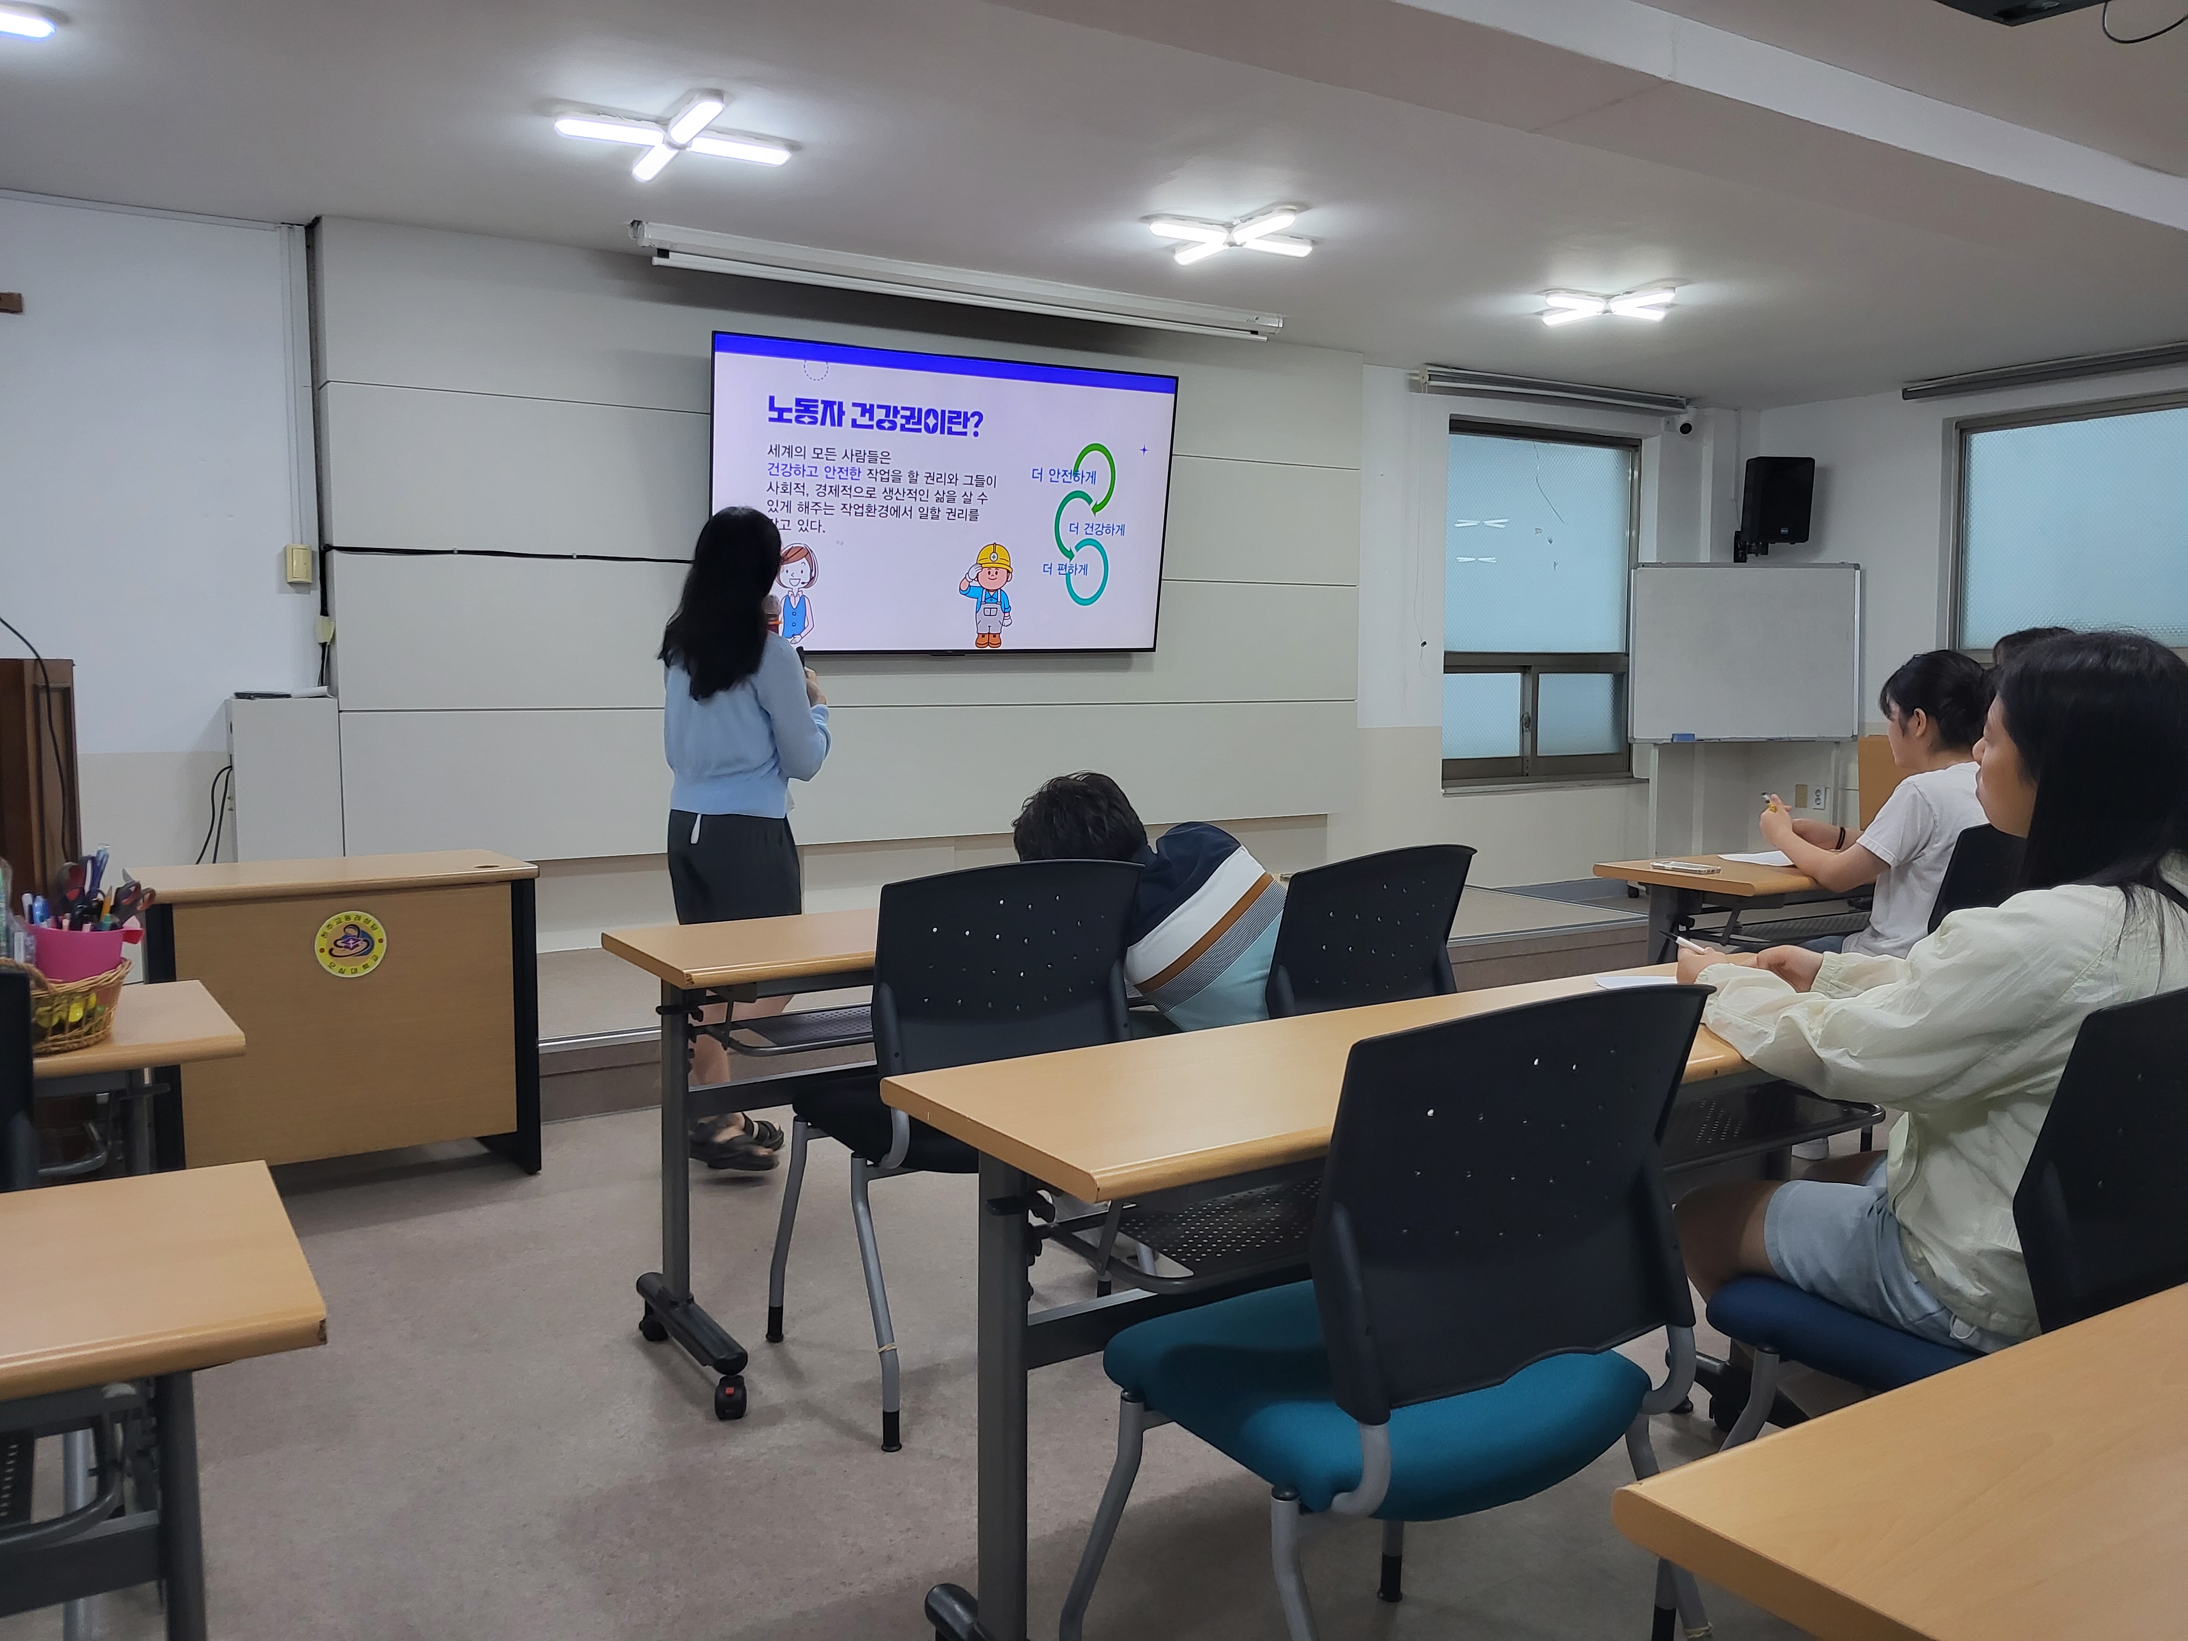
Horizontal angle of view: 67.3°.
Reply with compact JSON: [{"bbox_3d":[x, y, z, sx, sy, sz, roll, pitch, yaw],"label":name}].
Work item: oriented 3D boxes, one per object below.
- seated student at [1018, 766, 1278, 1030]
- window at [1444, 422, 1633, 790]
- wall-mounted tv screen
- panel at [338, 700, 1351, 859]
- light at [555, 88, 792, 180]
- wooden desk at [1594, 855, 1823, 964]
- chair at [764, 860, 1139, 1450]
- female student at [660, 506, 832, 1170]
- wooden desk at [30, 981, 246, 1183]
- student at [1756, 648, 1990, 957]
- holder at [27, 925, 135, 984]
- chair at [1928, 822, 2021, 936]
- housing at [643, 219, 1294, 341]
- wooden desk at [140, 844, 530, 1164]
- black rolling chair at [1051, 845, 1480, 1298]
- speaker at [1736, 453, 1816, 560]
[{"bbox_3d":[0.211,0.421,3.169,0.510,1.000,0.880,-4,7,-39],"label":"seated student"},{"bbox_3d":[2.275,-1.088,8.327,1.430,1.750,0.120,-3,6,-31],"label":"window"},{"bbox_3d":[-0.516,-1.171,6.137,1.885,1.080,0.060,-3,14,-31],"label":"wall-mounted tv screen"},{"bbox_3d":[-0.617,-0.189,6.279,4.140,0.500,0.080,-3,6,-32],"label":"panel"},{"bbox_3d":[-1.059,-1.726,4.166,0.610,0.070,0.640,-2,6,-26],"label":"light"},{"bbox_3d":[1.963,0.452,4.209,1.500,0.725,0.450,-3,6,-32],"label":"wooden desk"},{"bbox_3d":[-0.238,0.496,2.802,0.500,0.885,0.540,-3,6,-32],"label":"chair"},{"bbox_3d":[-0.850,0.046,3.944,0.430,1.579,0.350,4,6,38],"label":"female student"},{"bbox_3d":[-1.855,0.654,1.928,1.500,0.725,0.450,-3,6,-32],"label":"wooden desk"},{"bbox_3d":[1.775,0.241,3.774,0.470,1.255,0.660,-3,6,-35],"label":"student"},{"bbox_3d":[-1.359,0.200,2.196,0.127,0.125,0.127,-3,6,-31],"label":"holder"},{"bbox_3d":[1.818,0.422,3.638,0.500,0.885,0.540,-3,6,-32],"label":"chair"},{"bbox_3d":[-0.367,-1.827,5.710,2.480,0.115,0.090,-3,6,-32],"label":"housing"},{"bbox_3d":[-1.774,0.485,3.867,0.822,0.746,0.450,-3,6,-34],"label":"wooden desk"},{"bbox_3d":[0.323,0.497,2.997,0.530,0.880,0.560,-4,7,-41],"label":"black rolling chair"},{"bbox_3d":[3.474,-1.606,8.370,0.280,0.450,0.270,0,11,-5],"label":"speaker"}]

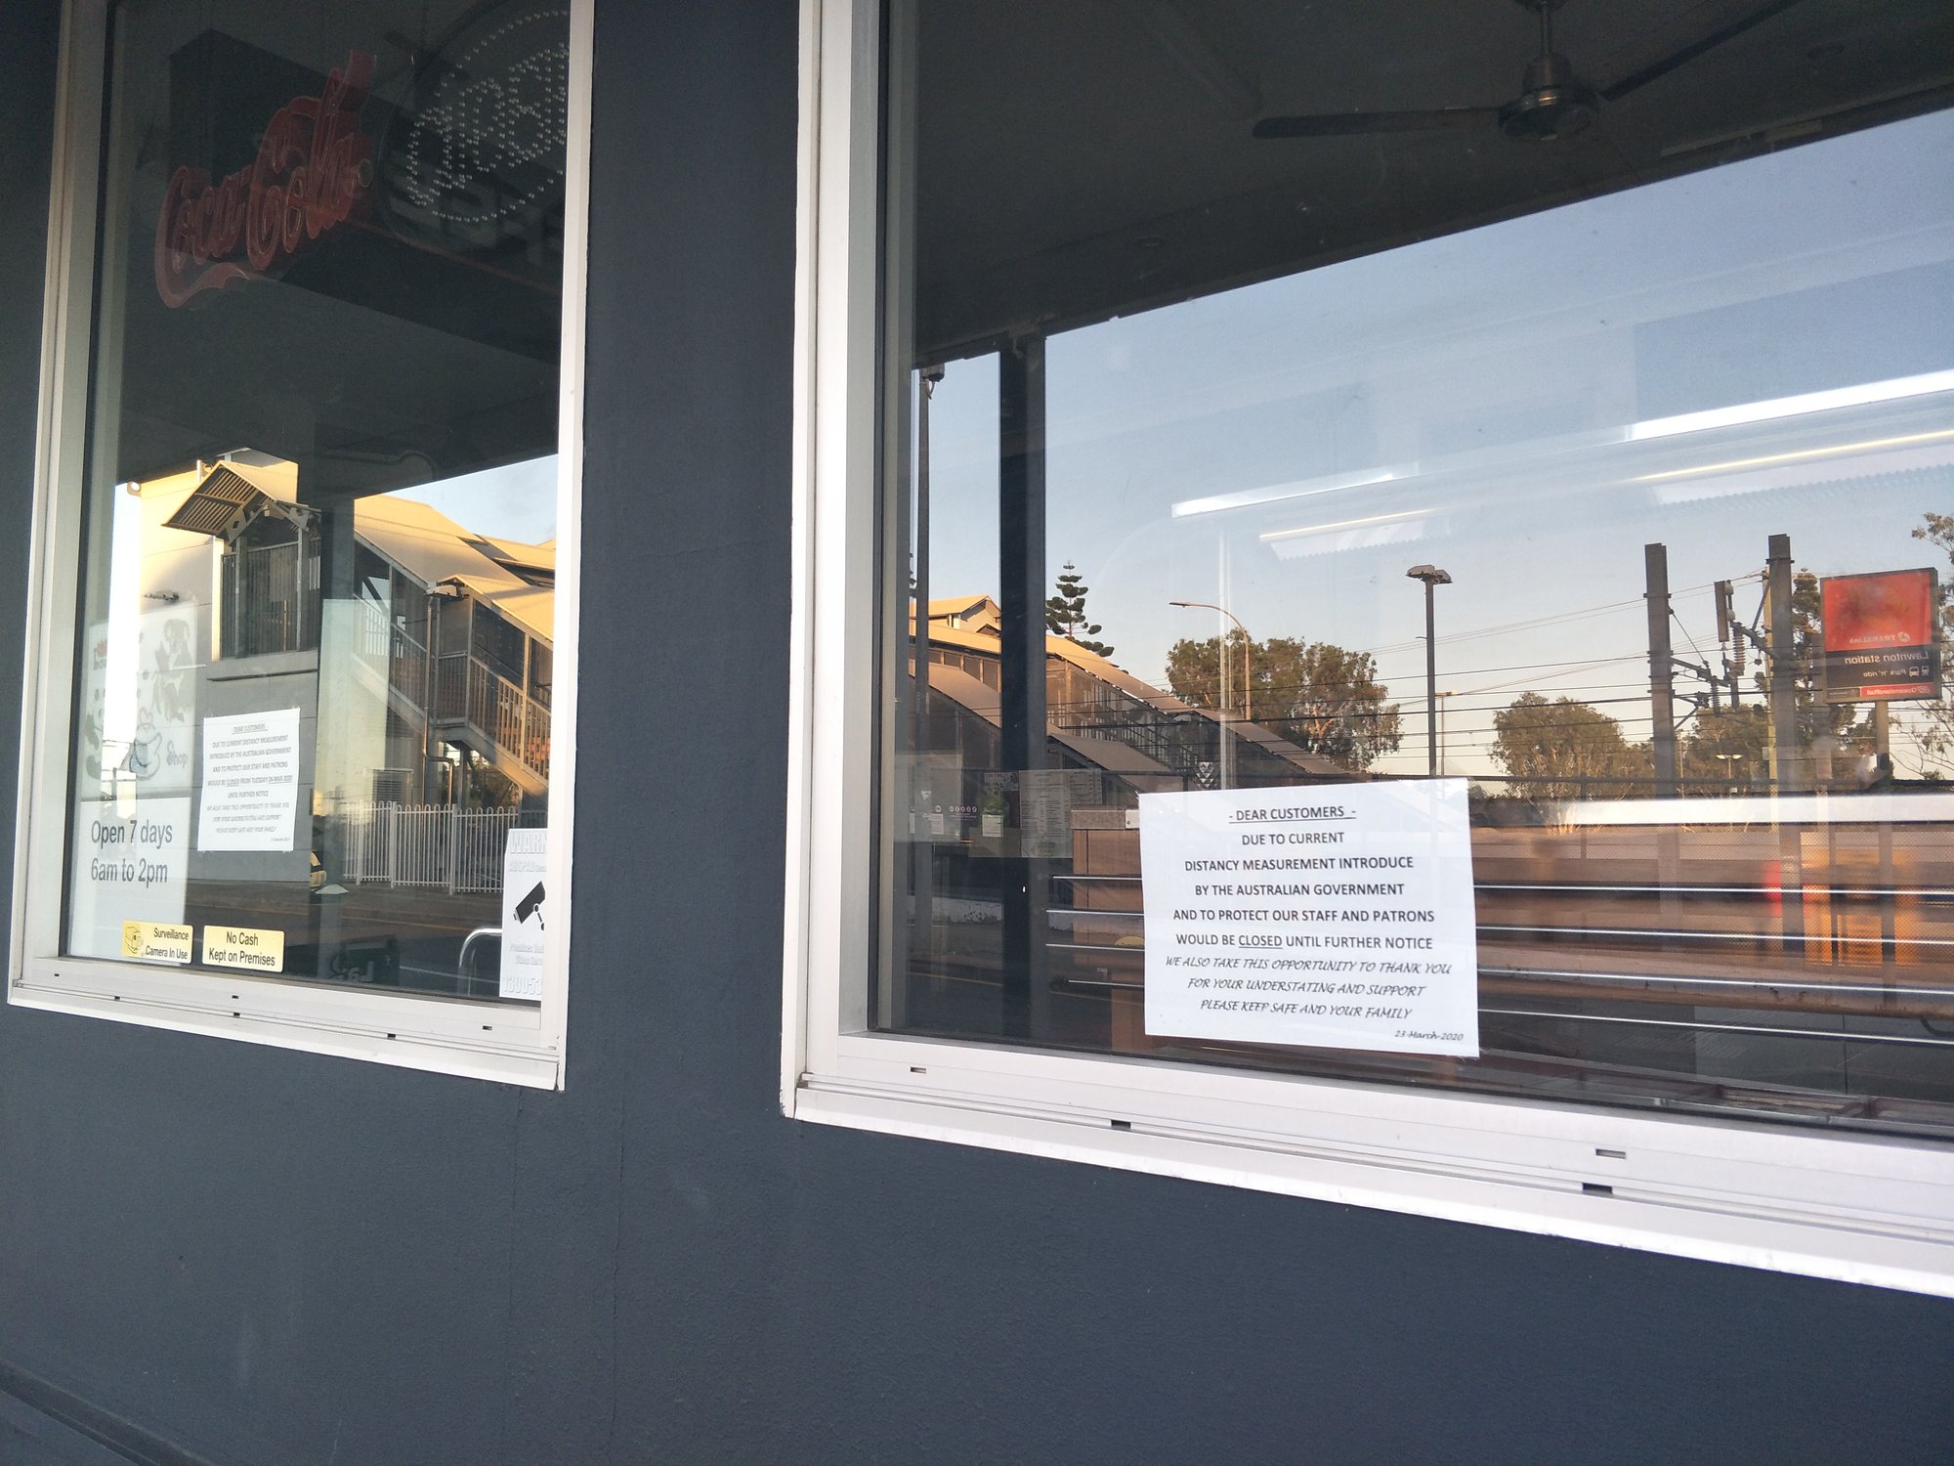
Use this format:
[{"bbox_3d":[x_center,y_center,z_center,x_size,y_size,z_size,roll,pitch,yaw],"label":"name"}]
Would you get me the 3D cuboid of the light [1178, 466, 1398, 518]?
[{"bbox_3d":[1.524,-1.164,6.622,1.200,0.080,0.120,-3,-6,34],"label":"light"}]

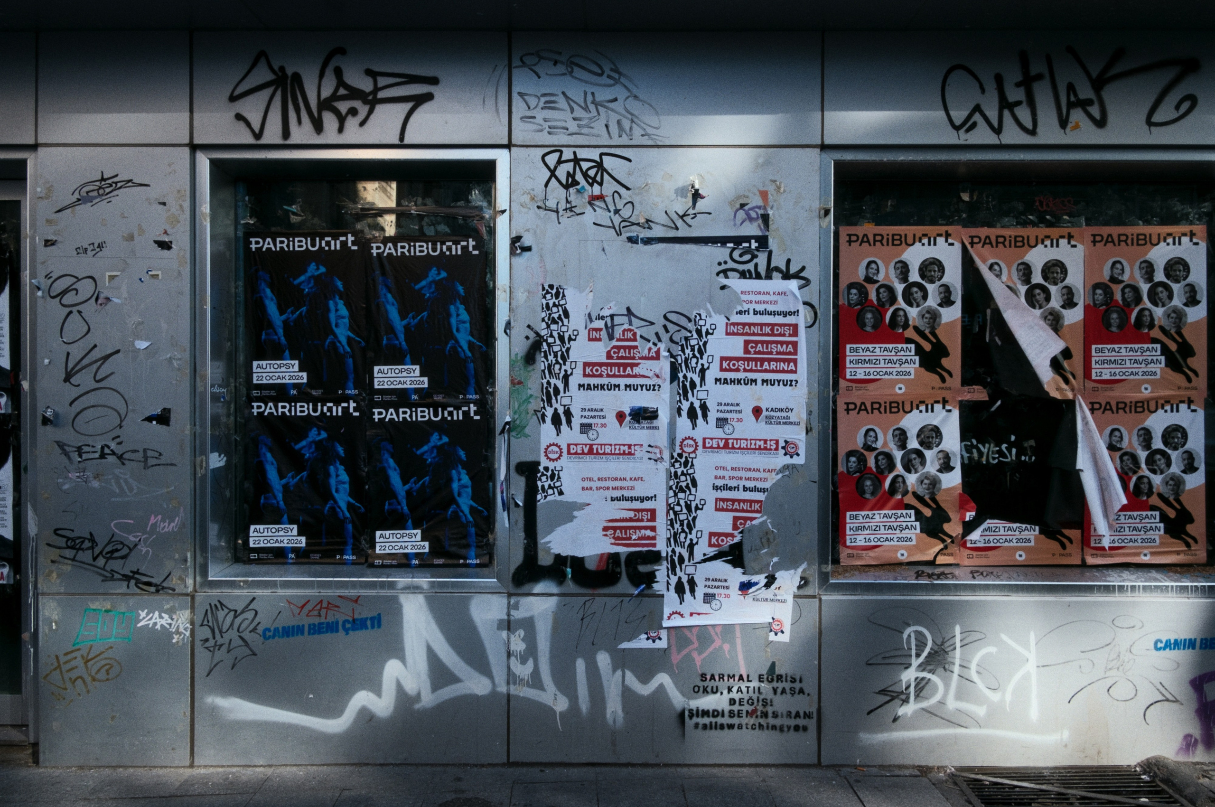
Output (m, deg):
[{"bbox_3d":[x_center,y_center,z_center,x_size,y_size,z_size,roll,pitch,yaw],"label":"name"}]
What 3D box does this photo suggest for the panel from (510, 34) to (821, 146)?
[{"bbox_3d":[0.220,-1.175,3.034,1.159,0.422,0.030,0,1,0],"label":"panel"}]

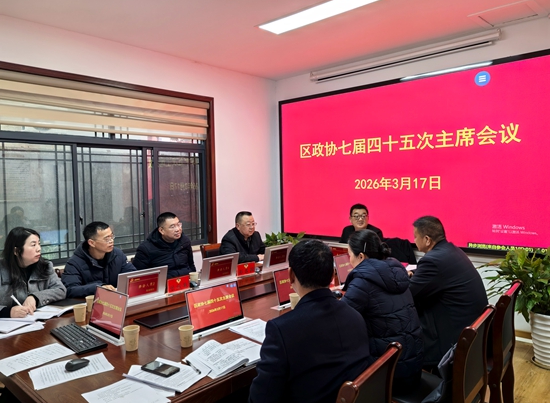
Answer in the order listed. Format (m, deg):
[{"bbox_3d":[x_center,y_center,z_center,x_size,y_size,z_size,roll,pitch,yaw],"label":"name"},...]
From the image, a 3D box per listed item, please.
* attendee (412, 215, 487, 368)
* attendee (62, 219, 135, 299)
[{"bbox_3d":[1.006,0.748,2.682,0.560,1.300,0.750,-3,3,-44],"label":"attendee"},{"bbox_3d":[-1.296,0.790,3.284,0.720,1.265,0.600,0,2,28],"label":"attendee"}]

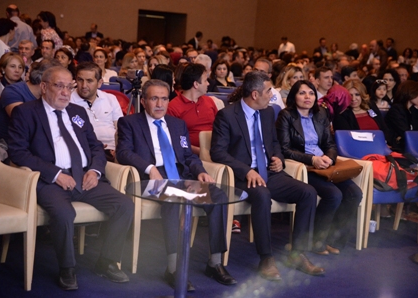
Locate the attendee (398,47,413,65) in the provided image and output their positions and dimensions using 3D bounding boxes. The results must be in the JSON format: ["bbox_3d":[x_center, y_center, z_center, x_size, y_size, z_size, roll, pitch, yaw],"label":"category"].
[{"bbox_3d":[4.798,-1.724,21.420,0.500,1.500,0.420,3,8,-5],"label":"attendee"}]

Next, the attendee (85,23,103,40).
[{"bbox_3d":[-3.042,-2.496,22.900,0.530,1.600,0.420,2,8,-15],"label":"attendee"}]

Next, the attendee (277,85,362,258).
[{"bbox_3d":[0.812,0.130,6.637,0.580,1.270,0.640,-1,9,-34],"label":"attendee"}]

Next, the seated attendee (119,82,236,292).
[{"bbox_3d":[-0.194,0.189,5.752,0.660,1.260,0.910,-1,9,-34],"label":"seated attendee"}]

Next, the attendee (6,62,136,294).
[{"bbox_3d":[-0.887,0.151,5.464,0.690,1.320,0.680,-1,9,-32],"label":"attendee"}]

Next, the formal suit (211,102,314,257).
[{"bbox_3d":[0.366,0.172,6.263,0.640,0.970,0.670,-1,9,-34],"label":"formal suit"}]

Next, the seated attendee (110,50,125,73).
[{"bbox_3d":[-1.383,-0.881,13.214,0.500,1.220,0.720,-1,9,-30],"label":"seated attendee"}]

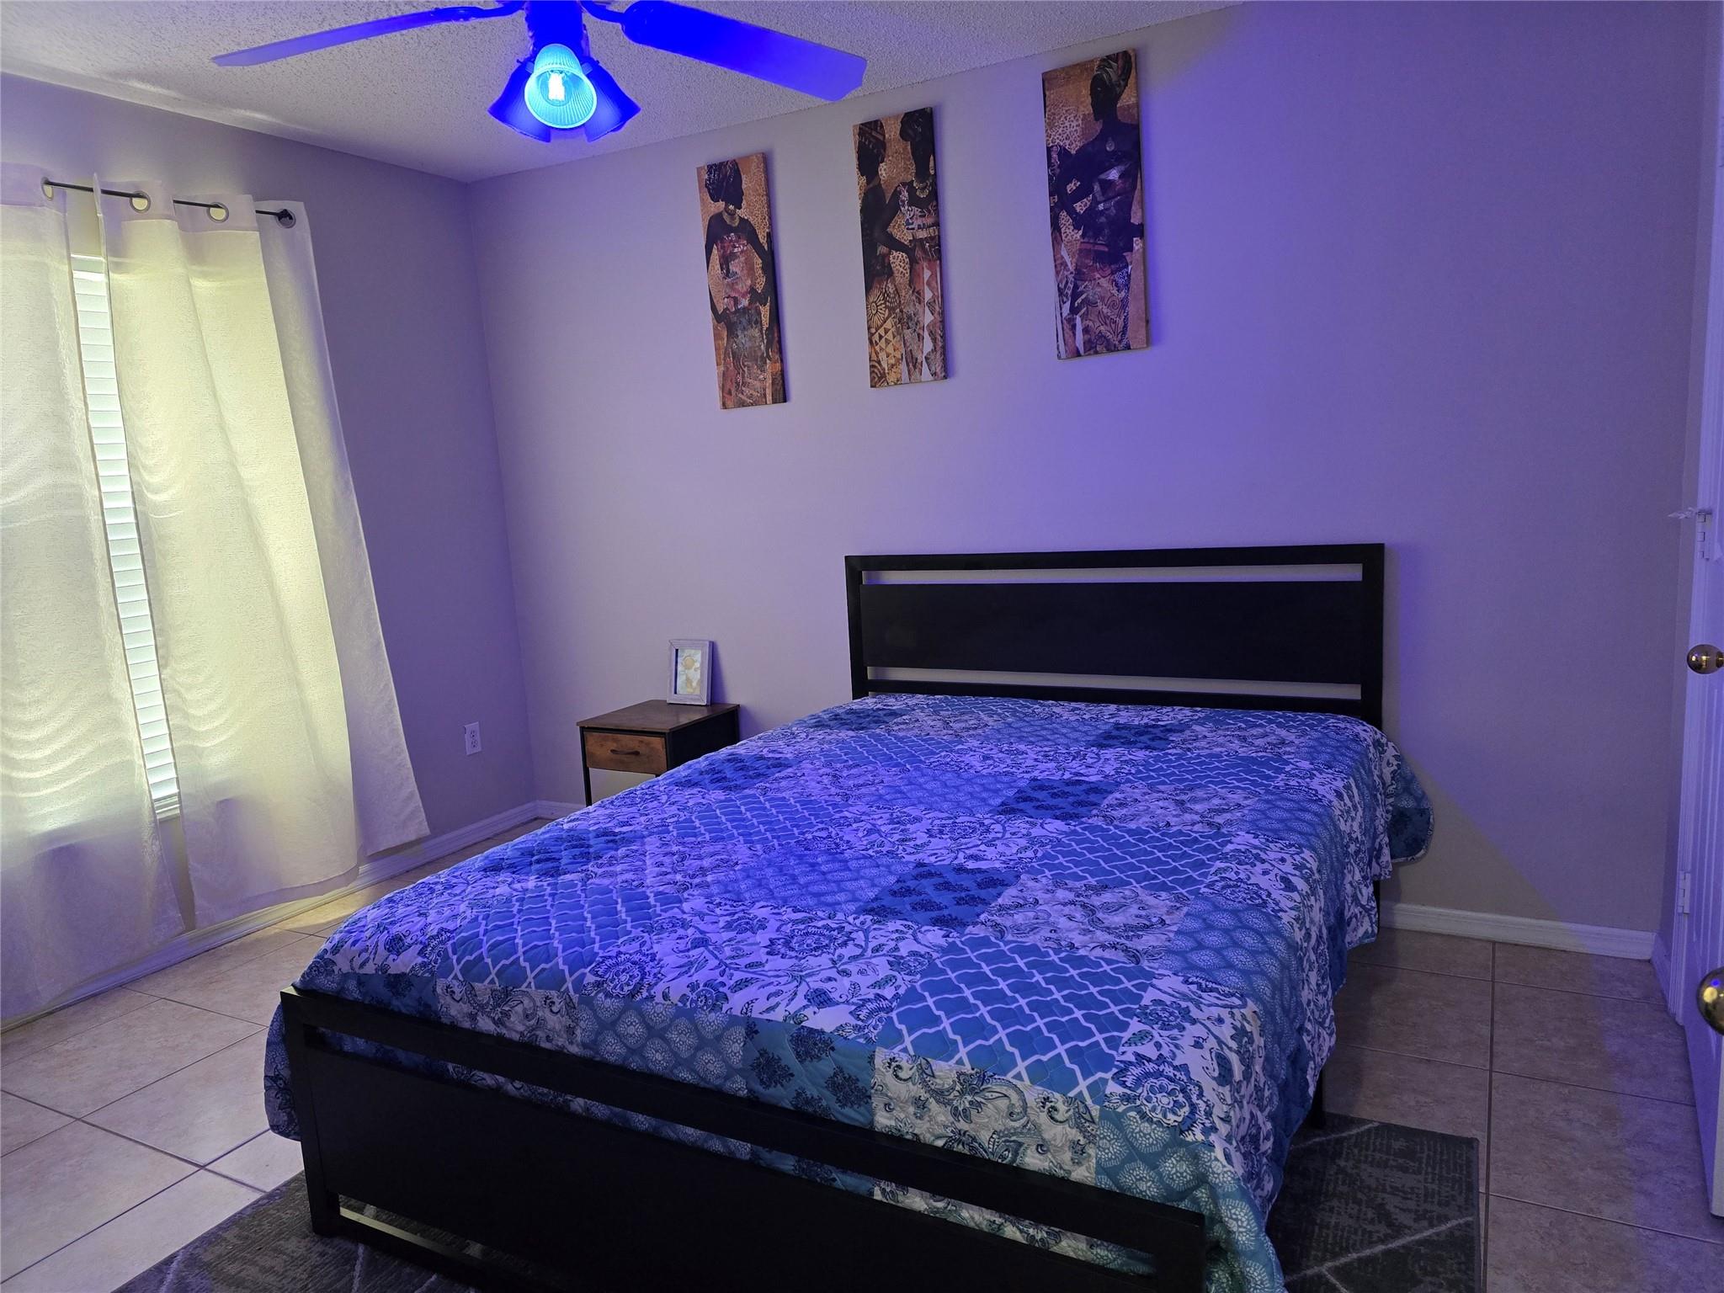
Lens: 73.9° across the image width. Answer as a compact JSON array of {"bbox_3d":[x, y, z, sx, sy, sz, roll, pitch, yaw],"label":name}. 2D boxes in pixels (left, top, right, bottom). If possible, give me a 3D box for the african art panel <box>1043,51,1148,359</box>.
[{"bbox_3d":[0.651,-1.208,3.181,0.255,0.776,0.025,1,10,29],"label":"african art panel"}]

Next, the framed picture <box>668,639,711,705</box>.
[{"bbox_3d":[-0.616,0.094,4.103,0.174,0.228,0.028,2,-1,29],"label":"framed picture"}]

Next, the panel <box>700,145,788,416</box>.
[{"bbox_3d":[-0.390,-1.185,3.760,0.255,0.780,0.025,1,10,29],"label":"panel"}]

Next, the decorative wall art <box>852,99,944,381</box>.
[{"bbox_3d":[0.119,-1.194,3.477,0.257,0.780,0.025,1,10,29],"label":"decorative wall art"}]

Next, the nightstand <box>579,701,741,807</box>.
[{"bbox_3d":[-0.682,0.490,4.003,0.395,0.515,0.396,2,10,29],"label":"nightstand"}]

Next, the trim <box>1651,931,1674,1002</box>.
[{"bbox_3d":[1.909,0.761,2.727,0.015,0.080,0.245,2,10,29],"label":"trim"}]

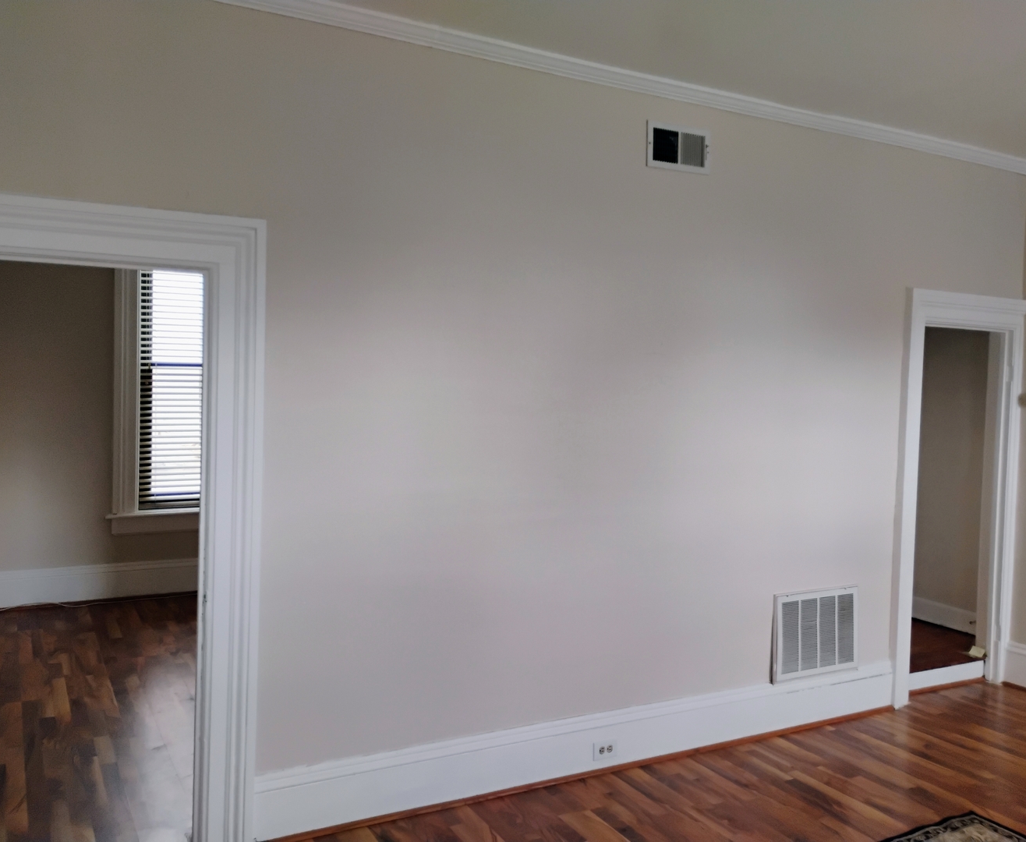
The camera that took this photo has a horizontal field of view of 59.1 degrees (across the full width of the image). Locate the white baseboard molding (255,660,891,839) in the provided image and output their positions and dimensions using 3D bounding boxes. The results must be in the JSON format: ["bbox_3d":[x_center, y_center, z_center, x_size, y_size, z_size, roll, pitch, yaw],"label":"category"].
[{"bbox_3d":[0.548,1.389,3.998,3.302,0.245,0.025,0,3,-28],"label":"white baseboard molding"}]

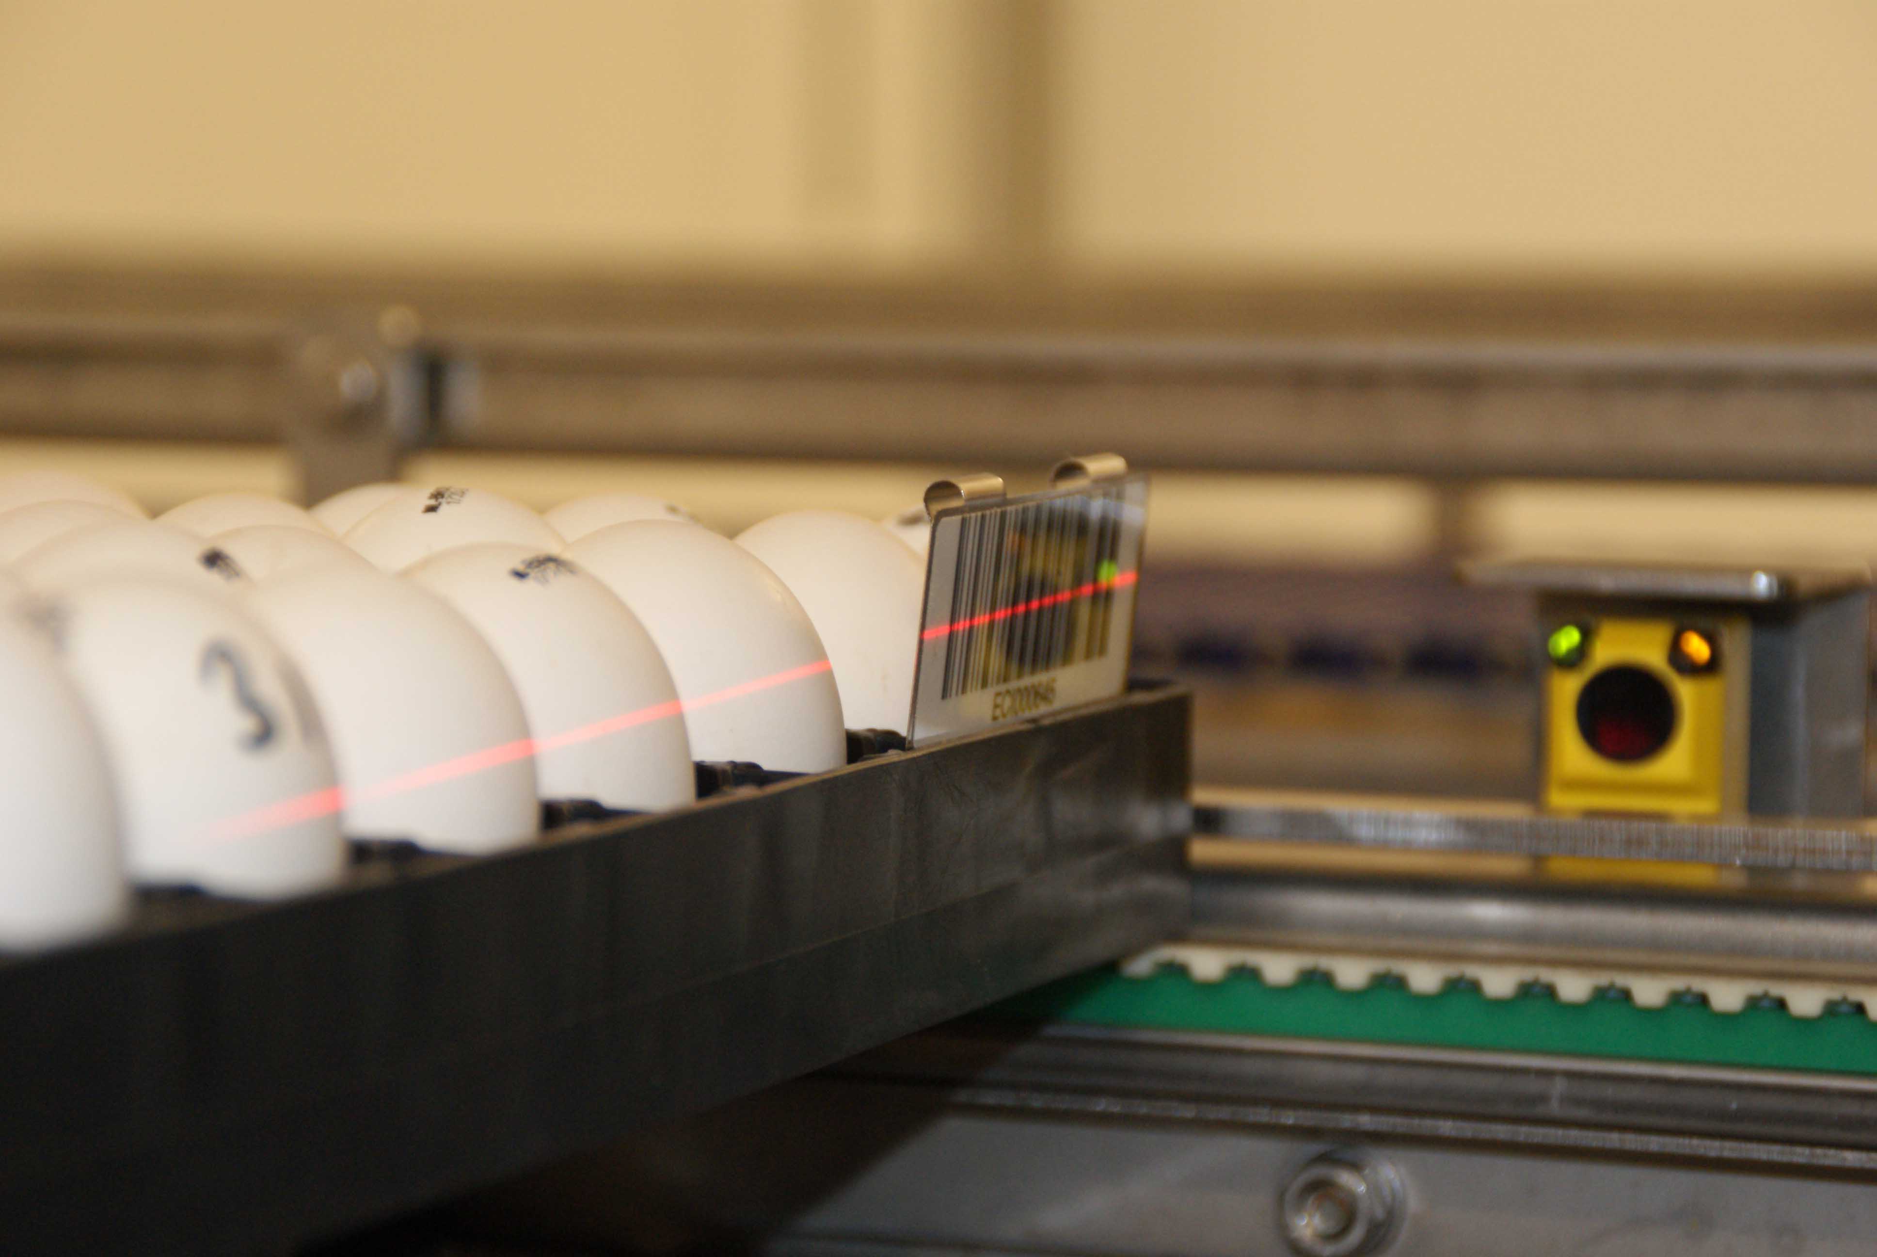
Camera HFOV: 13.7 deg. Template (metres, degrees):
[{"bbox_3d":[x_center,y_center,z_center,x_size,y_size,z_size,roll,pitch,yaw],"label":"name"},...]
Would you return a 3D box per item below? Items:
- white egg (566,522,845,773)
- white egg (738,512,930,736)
[{"bbox_3d":[-0.031,0.016,0.862,0.042,0.056,0.042,0,3,0],"label":"white egg"},{"bbox_3d":[-0.014,0.014,0.913,0.042,0.056,0.042,0,3,0],"label":"white egg"}]

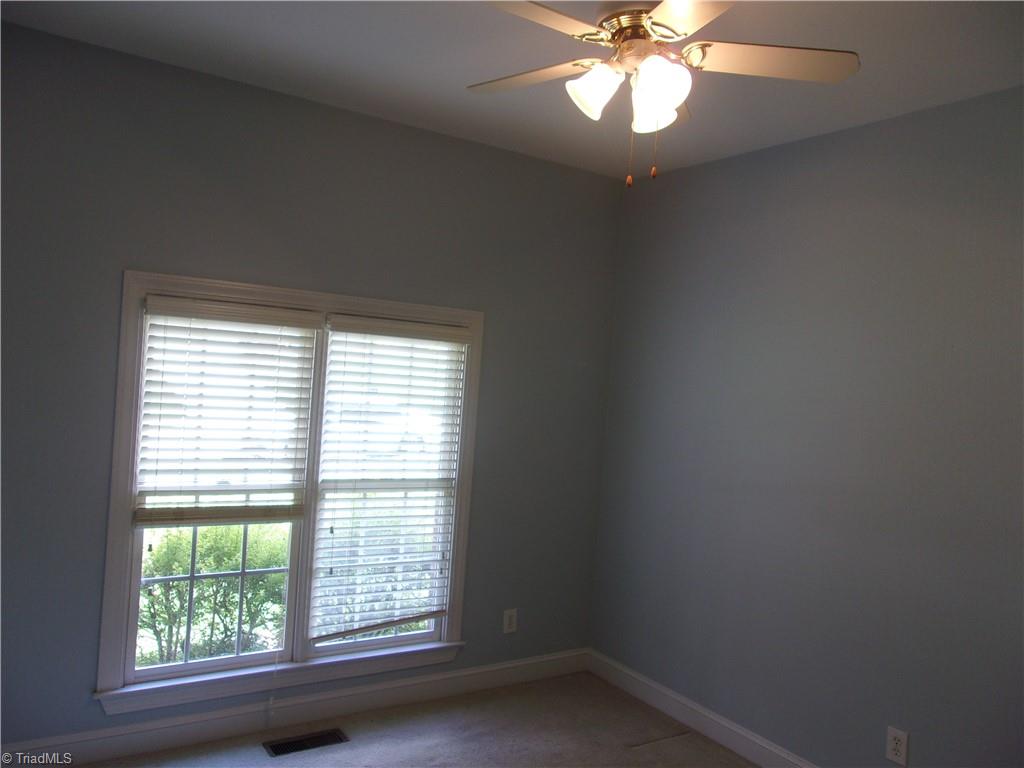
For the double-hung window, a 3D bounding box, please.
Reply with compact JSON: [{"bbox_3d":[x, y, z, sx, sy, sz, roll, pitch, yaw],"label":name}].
[{"bbox_3d":[-0.873,0.461,3.487,1.618,1.704,0.130,3,1,-33],"label":"double-hung window"}]

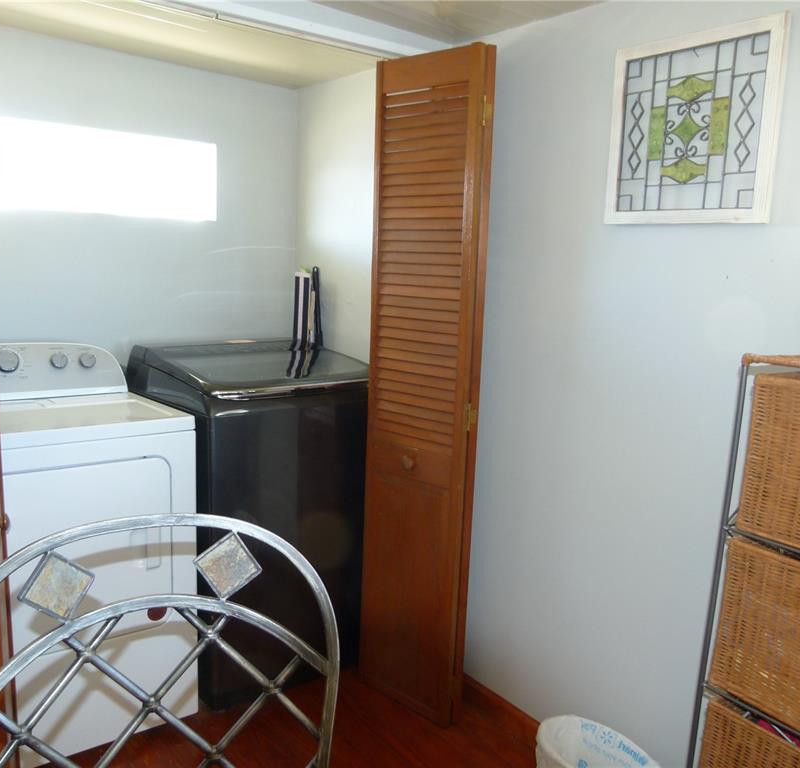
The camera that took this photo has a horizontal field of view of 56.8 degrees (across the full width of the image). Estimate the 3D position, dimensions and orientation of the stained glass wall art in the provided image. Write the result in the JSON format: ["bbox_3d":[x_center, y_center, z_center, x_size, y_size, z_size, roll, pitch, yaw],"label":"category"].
[{"bbox_3d":[0.657,-0.575,1.681,0.024,0.414,0.403,-6,12,-39],"label":"stained glass wall art"}]

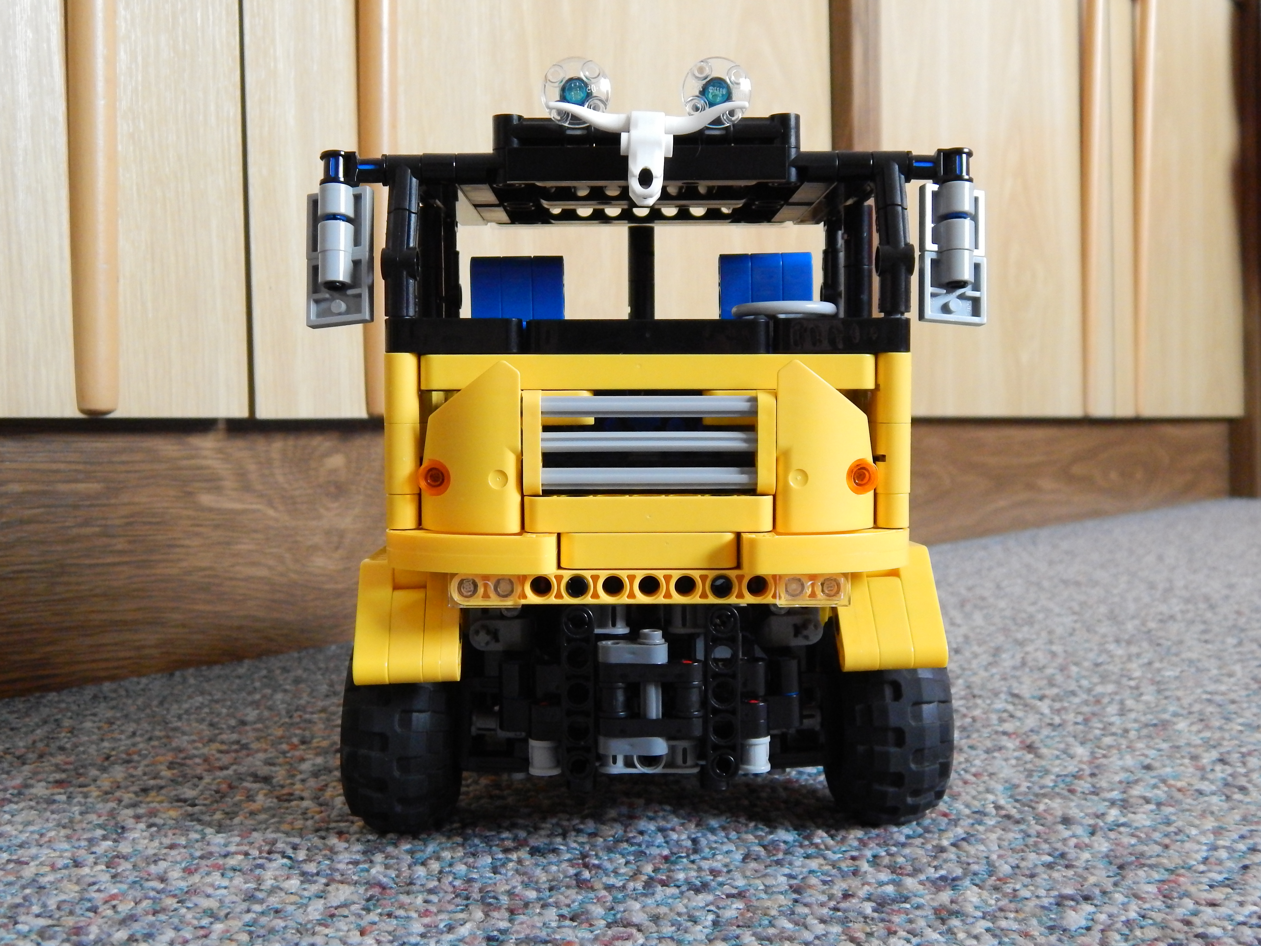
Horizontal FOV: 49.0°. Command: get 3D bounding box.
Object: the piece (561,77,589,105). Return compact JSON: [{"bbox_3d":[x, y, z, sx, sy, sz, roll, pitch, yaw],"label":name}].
[{"bbox_3d":[-0.013,-0.088,0.321,0.007,0.007,0.005,0,3,0],"label":"piece"}]

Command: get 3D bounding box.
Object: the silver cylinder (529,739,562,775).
[{"bbox_3d":[-0.020,0.065,0.318,0.007,0.008,0.007,0,3,0],"label":"silver cylinder"}]

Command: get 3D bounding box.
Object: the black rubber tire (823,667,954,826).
[{"bbox_3d":[0.064,0.060,0.347,0.027,0.056,0.056,0,3,-3],"label":"black rubber tire"}]

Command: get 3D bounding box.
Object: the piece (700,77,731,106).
[{"bbox_3d":[0.020,-0.088,0.322,0.007,0.007,0.005,0,3,0],"label":"piece"}]

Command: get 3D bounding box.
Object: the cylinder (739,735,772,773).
[{"bbox_3d":[0.029,0.065,0.319,0.007,0.008,0.007,0,3,0],"label":"cylinder"}]

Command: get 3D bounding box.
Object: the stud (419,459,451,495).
[{"bbox_3d":[-0.044,0.001,0.309,0.008,0.008,0.004,1,3,15],"label":"stud"}]

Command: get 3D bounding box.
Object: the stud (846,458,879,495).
[{"bbox_3d":[0.052,0.001,0.310,0.008,0.008,0.004,-1,3,-15],"label":"stud"}]

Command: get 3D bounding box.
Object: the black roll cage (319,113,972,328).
[{"bbox_3d":[0.003,-0.060,0.364,0.149,0.048,0.100,0,3,0],"label":"black roll cage"}]

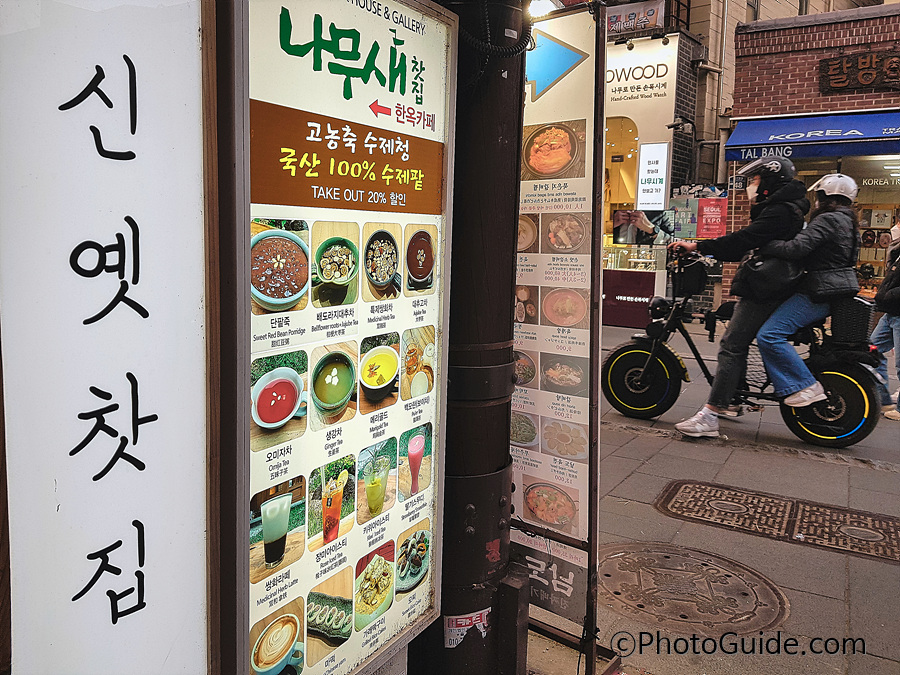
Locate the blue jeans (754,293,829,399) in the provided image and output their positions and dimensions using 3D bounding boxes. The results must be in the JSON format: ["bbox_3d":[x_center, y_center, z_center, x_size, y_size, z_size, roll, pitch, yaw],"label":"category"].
[{"bbox_3d":[2.189,0.018,4.218,0.480,0.650,0.480,5,9,26],"label":"blue jeans"}]

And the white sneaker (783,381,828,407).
[{"bbox_3d":[2.146,0.342,4.082,0.265,0.115,0.100,-16,0,28],"label":"white sneaker"}]

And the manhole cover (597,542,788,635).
[{"bbox_3d":[0.802,0.882,2.382,0.690,0.040,0.690,1,6,0],"label":"manhole cover"}]

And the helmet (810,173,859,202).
[{"bbox_3d":[2.299,-0.895,4.056,0.275,0.195,0.230,5,9,26],"label":"helmet"}]

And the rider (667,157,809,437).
[{"bbox_3d":[1.842,-0.261,4.376,0.800,1.760,0.650,5,9,26],"label":"rider"}]

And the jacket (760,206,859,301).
[{"bbox_3d":[2.202,-0.524,4.157,0.540,0.560,0.500,5,9,26],"label":"jacket"}]

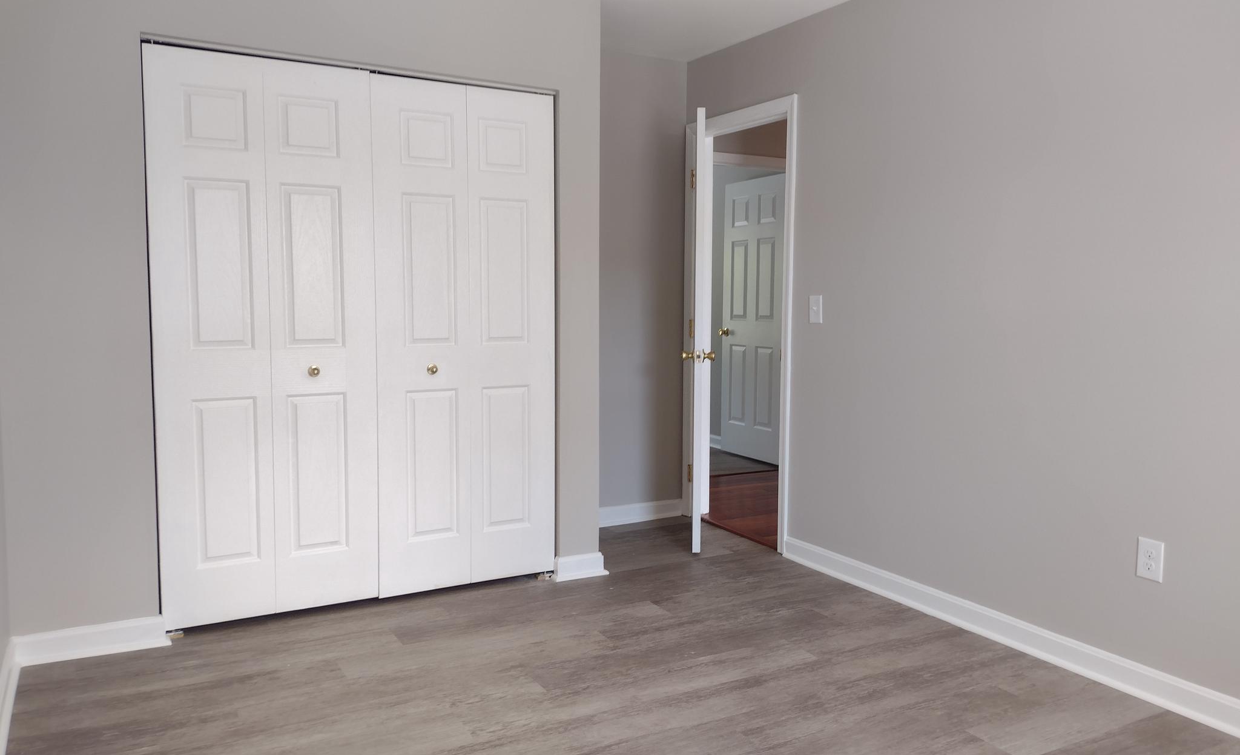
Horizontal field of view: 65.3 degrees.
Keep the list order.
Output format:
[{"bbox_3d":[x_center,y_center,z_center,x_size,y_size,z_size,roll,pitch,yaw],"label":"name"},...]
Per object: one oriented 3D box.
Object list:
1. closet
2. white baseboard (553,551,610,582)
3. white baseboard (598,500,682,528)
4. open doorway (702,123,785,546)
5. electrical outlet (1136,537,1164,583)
[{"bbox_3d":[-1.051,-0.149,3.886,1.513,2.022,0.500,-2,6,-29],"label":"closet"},{"bbox_3d":[-0.166,0.819,4.153,0.244,0.095,0.030,-2,6,-29],"label":"white baseboard"},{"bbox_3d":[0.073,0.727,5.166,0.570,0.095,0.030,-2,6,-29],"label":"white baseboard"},{"bbox_3d":[0.612,-0.211,4.842,0.130,2.031,0.765,-2,6,-29],"label":"open doorway"},{"bbox_3d":[1.625,0.561,2.970,0.010,0.122,0.080,-2,6,-29],"label":"electrical outlet"}]

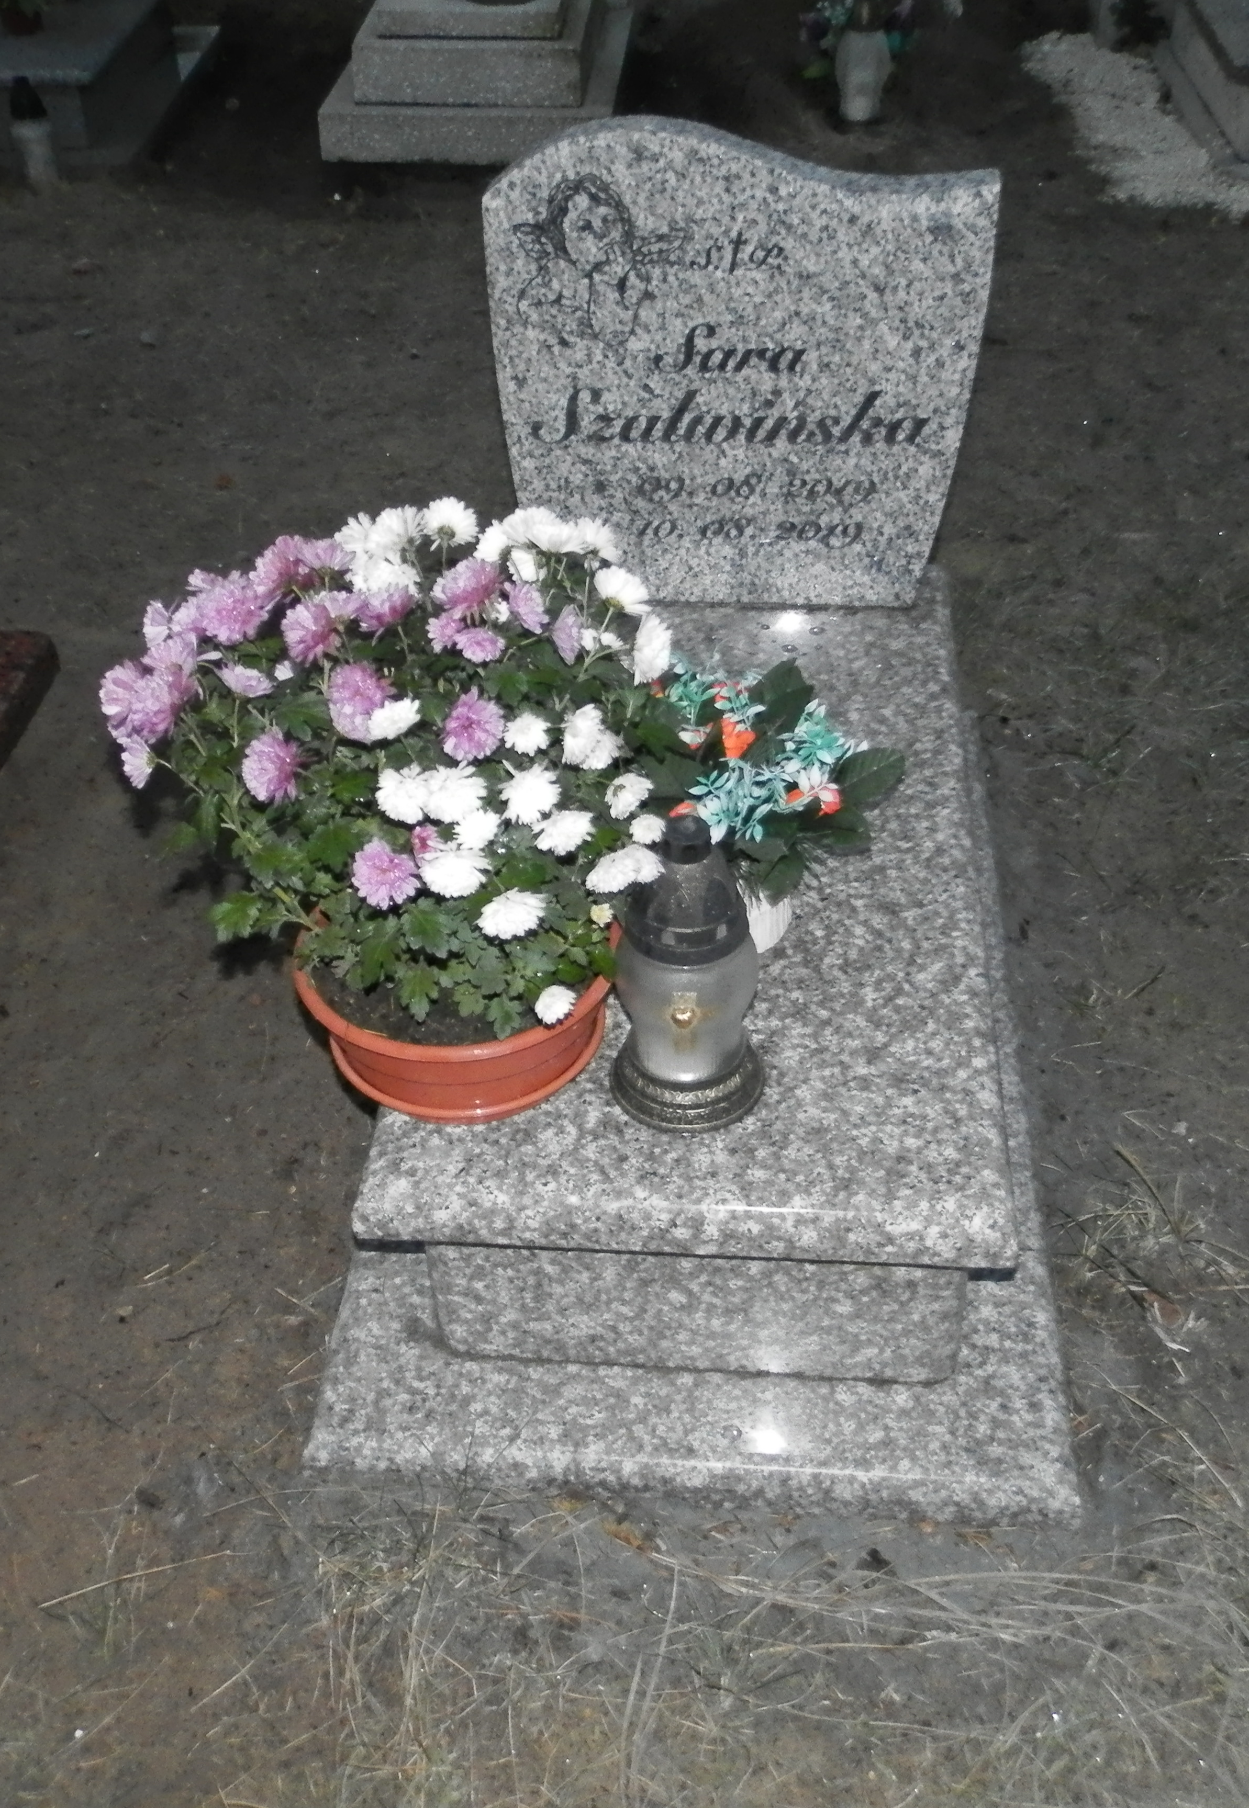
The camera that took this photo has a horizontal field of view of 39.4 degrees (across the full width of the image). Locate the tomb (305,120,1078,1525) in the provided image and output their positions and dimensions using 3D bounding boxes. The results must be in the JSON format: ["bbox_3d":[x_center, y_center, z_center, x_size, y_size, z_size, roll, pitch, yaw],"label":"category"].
[{"bbox_3d":[0.094,-0.201,1.721,0.640,0.822,1.253,2,37,6],"label":"tomb"}]

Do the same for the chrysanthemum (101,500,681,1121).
[{"bbox_3d":[-0.185,-0.085,1.464,0.454,0.456,0.435,2,37,6],"label":"chrysanthemum"}]

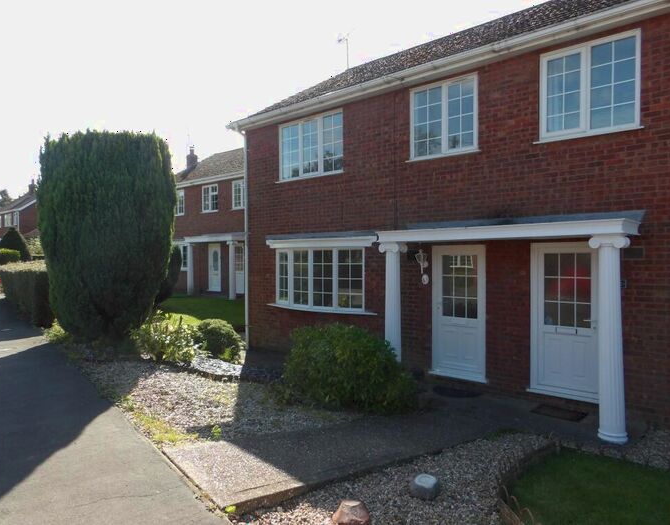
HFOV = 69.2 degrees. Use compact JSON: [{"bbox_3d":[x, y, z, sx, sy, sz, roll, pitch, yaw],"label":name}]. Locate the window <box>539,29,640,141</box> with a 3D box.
[{"bbox_3d":[3.309,-2.279,6.361,1.220,1.200,0.110,0,1,41],"label":"window"}]

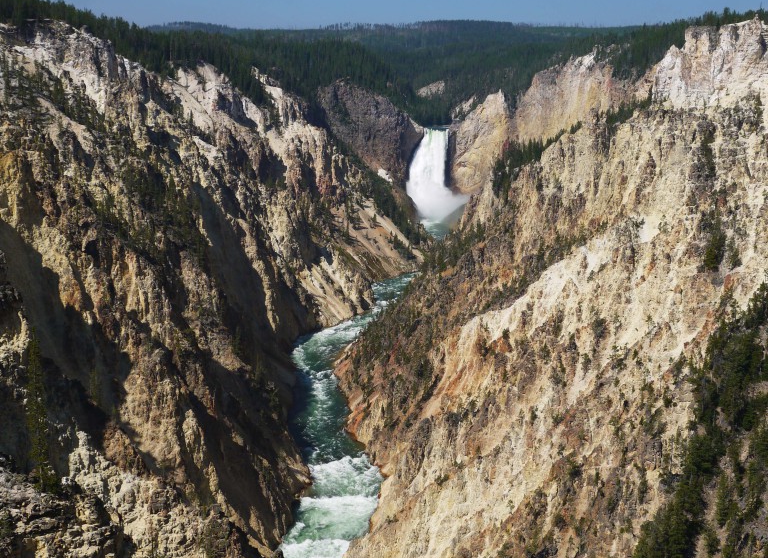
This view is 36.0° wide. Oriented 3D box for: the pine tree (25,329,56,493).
[{"bbox_3d":[-31.120,11.840,106.390,2.300,15.090,2.300,0,12,0],"label":"pine tree"}]

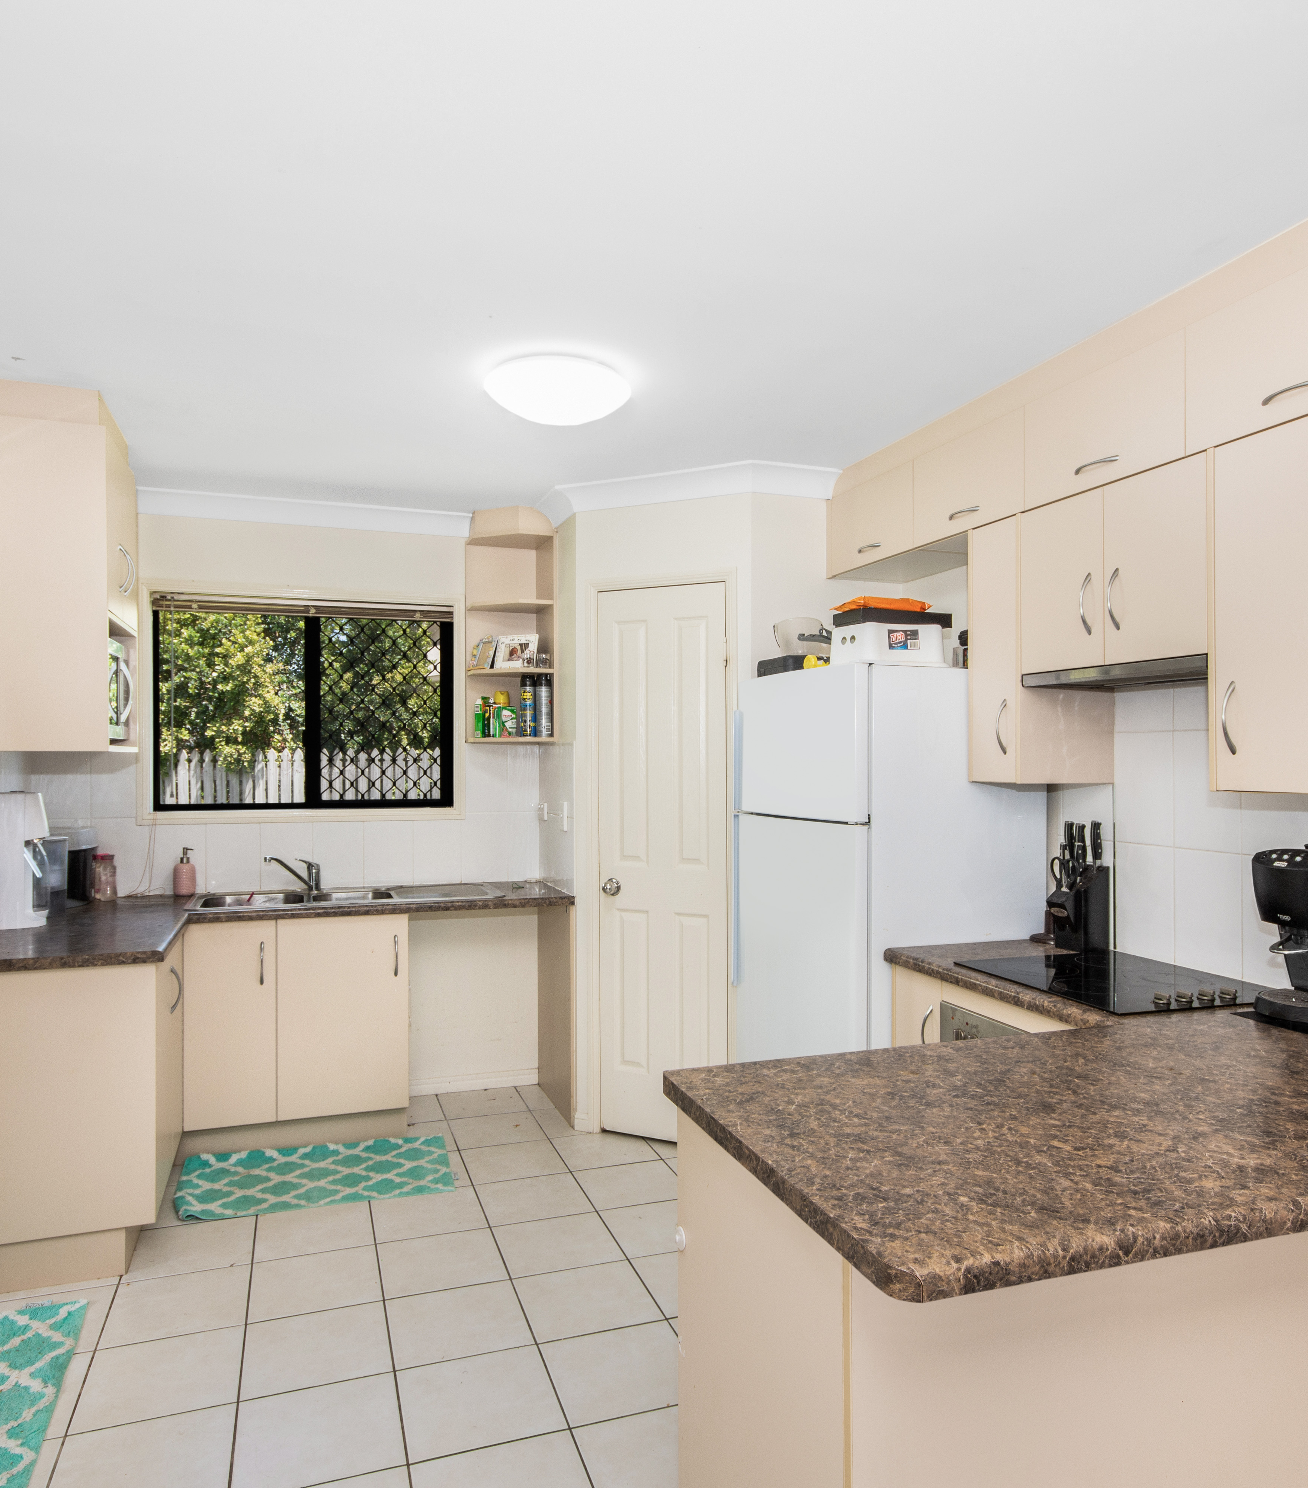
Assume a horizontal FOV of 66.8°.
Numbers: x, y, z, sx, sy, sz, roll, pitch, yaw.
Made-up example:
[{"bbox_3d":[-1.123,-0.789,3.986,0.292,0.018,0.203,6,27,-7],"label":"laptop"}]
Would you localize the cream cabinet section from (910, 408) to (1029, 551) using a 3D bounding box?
[{"bbox_3d":[1.063,-0.761,2.956,0.324,0.284,0.511,0,-1,-19],"label":"cream cabinet section"}]

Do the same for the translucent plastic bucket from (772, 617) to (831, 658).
[{"bbox_3d":[0.520,-0.360,3.365,0.220,0.140,0.180,0,-1,-20],"label":"translucent plastic bucket"}]

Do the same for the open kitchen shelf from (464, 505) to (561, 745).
[{"bbox_3d":[-0.600,-0.484,4.183,0.330,0.975,0.313,0,-1,-20],"label":"open kitchen shelf"}]

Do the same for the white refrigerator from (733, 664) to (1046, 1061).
[{"bbox_3d":[0.741,0.630,3.223,0.705,1.704,0.690,0,-1,-20],"label":"white refrigerator"}]

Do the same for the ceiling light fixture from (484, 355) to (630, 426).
[{"bbox_3d":[-0.264,-0.937,2.709,0.395,0.102,0.395,0,-1,0],"label":"ceiling light fixture"}]

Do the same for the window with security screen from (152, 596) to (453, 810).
[{"bbox_3d":[-1.414,-0.157,4.084,1.178,0.863,0.070,0,-1,-20],"label":"window with security screen"}]

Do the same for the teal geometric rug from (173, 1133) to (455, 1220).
[{"bbox_3d":[-1.142,1.463,3.392,0.870,0.020,0.500,0,-1,-14],"label":"teal geometric rug"}]

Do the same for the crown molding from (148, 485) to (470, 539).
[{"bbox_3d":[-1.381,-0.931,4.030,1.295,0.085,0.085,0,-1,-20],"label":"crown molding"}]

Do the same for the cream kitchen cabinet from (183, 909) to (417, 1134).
[{"bbox_3d":[-1.353,0.991,3.801,0.765,0.730,0.490,0,-1,-20],"label":"cream kitchen cabinet"}]

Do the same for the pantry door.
[{"bbox_3d":[0.042,0.445,3.711,0.515,2.040,0.040,0,-1,25],"label":"pantry door"}]

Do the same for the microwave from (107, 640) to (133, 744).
[{"bbox_3d":[-1.762,-0.161,2.893,0.390,0.293,0.460,1,-1,-19],"label":"microwave"}]

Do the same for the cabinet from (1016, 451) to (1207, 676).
[{"bbox_3d":[1.251,-0.409,2.474,0.325,0.450,0.600,0,-1,-19],"label":"cabinet"}]

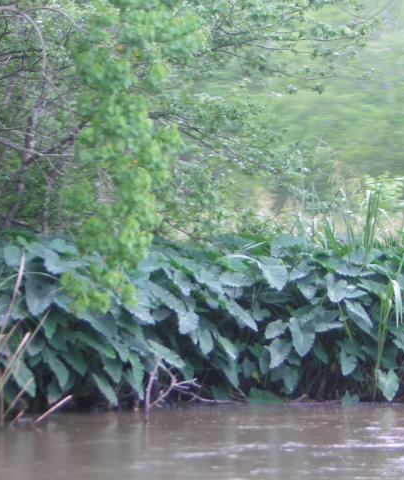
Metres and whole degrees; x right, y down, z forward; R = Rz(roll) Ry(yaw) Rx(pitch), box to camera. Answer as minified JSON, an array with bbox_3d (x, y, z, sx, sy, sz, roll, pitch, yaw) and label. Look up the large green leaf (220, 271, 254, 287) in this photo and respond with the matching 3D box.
[{"bbox_3d":[0.300,0.326,16.900,0.288,0.135,0.170,0,0,0],"label":"large green leaf"}]

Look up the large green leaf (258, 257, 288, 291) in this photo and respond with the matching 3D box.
[{"bbox_3d":[0.602,0.282,16.800,0.252,0.286,0.150,0,0,-6],"label":"large green leaf"}]

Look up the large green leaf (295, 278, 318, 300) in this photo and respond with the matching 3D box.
[{"bbox_3d":[0.819,0.392,15.800,0.158,0.211,0.060,-18,-30,0],"label":"large green leaf"}]

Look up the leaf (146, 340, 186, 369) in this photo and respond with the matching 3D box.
[{"bbox_3d":[-0.296,0.929,16.200,0.308,0.227,0.160,0,0,-14],"label":"leaf"}]

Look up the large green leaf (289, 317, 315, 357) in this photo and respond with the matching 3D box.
[{"bbox_3d":[0.772,0.749,15.500,0.186,0.353,0.070,-4,-28,0],"label":"large green leaf"}]

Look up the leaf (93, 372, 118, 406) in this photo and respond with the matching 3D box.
[{"bbox_3d":[-0.735,1.138,15.200,0.118,0.345,0.060,-7,-36,-44],"label":"leaf"}]

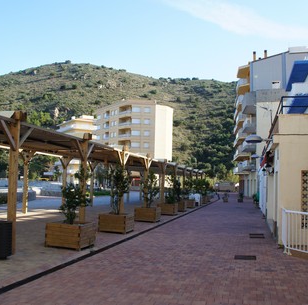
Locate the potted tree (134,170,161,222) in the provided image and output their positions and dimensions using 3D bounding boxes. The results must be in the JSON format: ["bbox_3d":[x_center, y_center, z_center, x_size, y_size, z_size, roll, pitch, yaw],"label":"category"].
[{"bbox_3d":[-0.233,1.986,15.769,1.000,2.278,1.000,0,-6,15],"label":"potted tree"}]

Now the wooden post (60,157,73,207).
[{"bbox_3d":[-5.286,1.818,20.564,0.200,3.171,1.000,0,-6,15],"label":"wooden post"}]

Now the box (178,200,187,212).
[{"bbox_3d":[1.609,3.519,22.557,1.000,0.620,1.000,0,-6,15],"label":"box"}]

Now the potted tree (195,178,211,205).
[{"bbox_3d":[4.546,3.691,32.624,1.200,2.355,1.150,0,-6,15],"label":"potted tree"}]

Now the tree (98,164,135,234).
[{"bbox_3d":[-1.261,1.587,12.028,1.000,2.305,1.000,0,-6,15],"label":"tree"}]

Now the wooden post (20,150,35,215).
[{"bbox_3d":[-6.289,1.467,17.071,0.200,3.150,1.000,0,-6,15],"label":"wooden post"}]

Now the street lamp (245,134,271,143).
[{"bbox_3d":[3.104,-0.406,10.200,0.760,0.240,0.500,0,-6,15],"label":"street lamp"}]

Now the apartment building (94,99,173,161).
[{"bbox_3d":[-6.200,-1.570,94.000,10.200,21.600,22.000,7,-7,-41],"label":"apartment building"}]

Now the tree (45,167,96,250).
[{"bbox_3d":[-2.136,1.406,9.056,1.000,2.052,1.000,0,-6,15],"label":"tree"}]

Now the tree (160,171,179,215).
[{"bbox_3d":[0.833,2.299,19.769,1.000,2.474,1.000,0,-6,15],"label":"tree"}]

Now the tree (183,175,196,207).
[{"bbox_3d":[2.736,3.053,26.412,1.050,2.343,1.050,0,-6,15],"label":"tree"}]

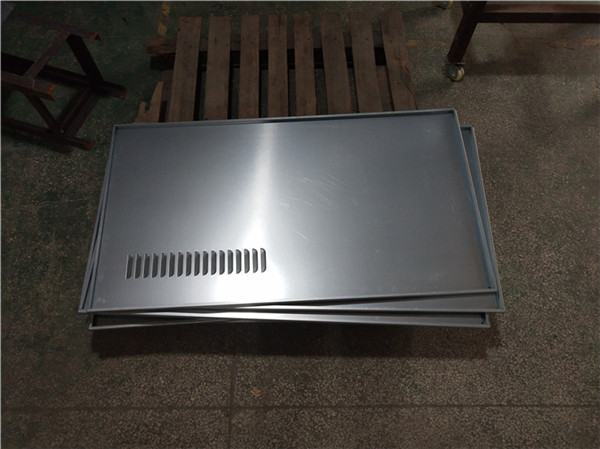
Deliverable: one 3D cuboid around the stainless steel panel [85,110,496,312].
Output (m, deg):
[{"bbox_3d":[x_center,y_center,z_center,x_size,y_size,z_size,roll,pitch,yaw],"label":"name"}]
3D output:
[{"bbox_3d":[-0.042,-0.079,1.894,1.351,0.032,0.763,-3,63,0],"label":"stainless steel panel"}]

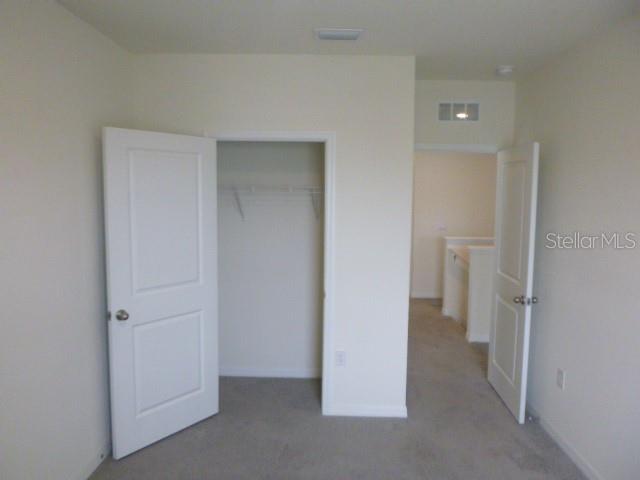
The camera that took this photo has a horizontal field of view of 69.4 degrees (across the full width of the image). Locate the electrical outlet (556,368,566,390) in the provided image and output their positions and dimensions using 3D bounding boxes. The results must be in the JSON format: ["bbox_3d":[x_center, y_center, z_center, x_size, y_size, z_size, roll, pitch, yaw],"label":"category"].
[{"bbox_3d":[1.672,0.968,3.212,0.015,0.118,0.074,0,5,0],"label":"electrical outlet"}]

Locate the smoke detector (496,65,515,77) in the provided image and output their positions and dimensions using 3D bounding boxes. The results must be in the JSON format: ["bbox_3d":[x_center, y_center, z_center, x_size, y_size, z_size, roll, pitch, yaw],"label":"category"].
[{"bbox_3d":[1.411,-1.292,3.540,0.135,0.046,0.135,0,6,0],"label":"smoke detector"}]

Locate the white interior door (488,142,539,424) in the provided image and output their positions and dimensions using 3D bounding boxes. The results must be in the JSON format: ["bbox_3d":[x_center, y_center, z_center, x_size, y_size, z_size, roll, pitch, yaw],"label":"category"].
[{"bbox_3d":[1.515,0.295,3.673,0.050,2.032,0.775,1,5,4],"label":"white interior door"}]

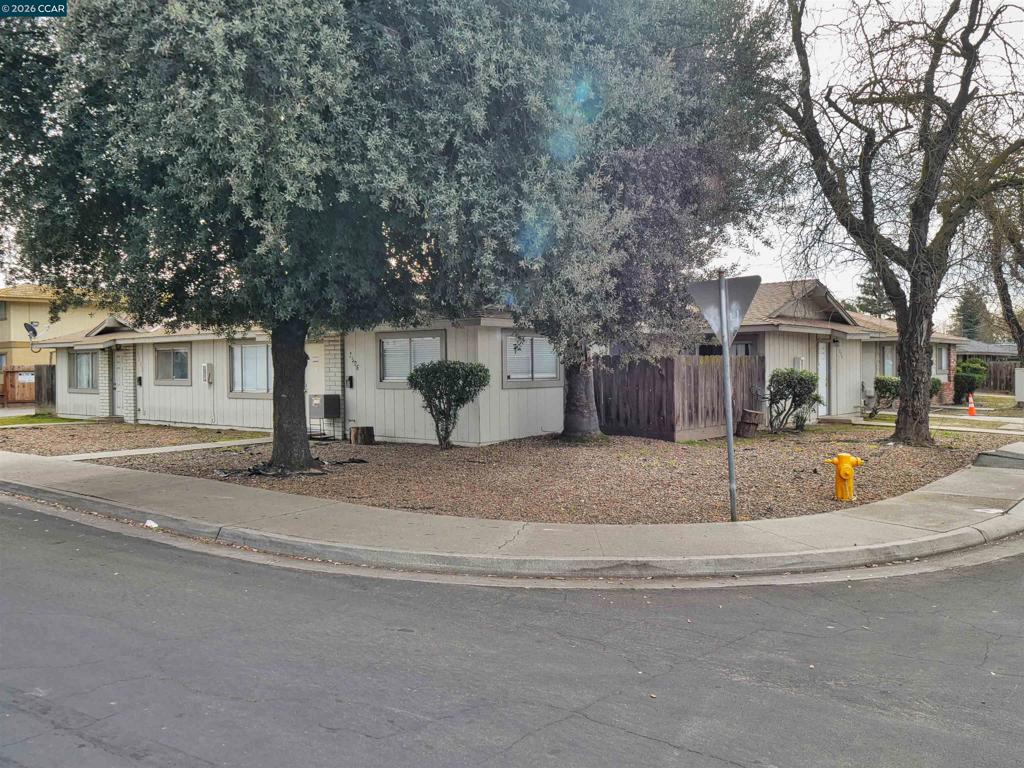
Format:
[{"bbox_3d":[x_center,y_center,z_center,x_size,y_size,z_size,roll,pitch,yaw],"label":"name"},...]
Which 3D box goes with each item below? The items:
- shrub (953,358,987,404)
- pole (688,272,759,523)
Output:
[{"bbox_3d":[18.000,-0.100,32.600,1.350,1.800,1.350,0,1,39],"label":"shrub"},{"bbox_3d":[2.370,0.140,9.030,0.860,2.720,0.100,-2,1,38],"label":"pole"}]

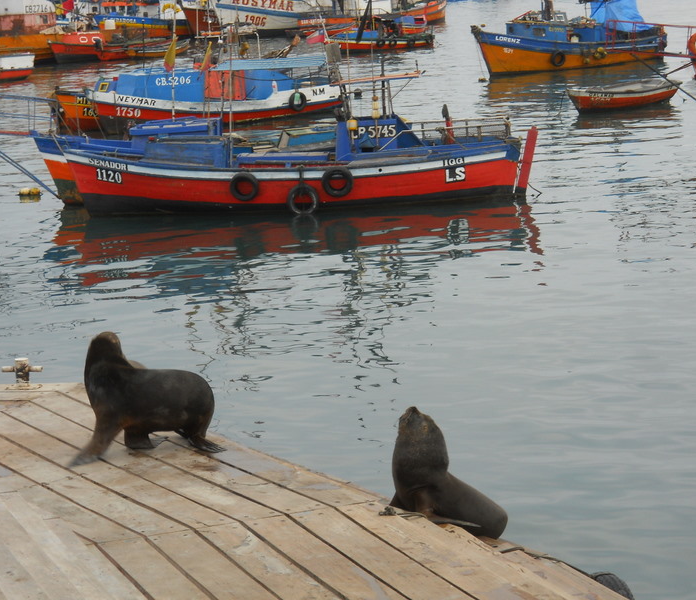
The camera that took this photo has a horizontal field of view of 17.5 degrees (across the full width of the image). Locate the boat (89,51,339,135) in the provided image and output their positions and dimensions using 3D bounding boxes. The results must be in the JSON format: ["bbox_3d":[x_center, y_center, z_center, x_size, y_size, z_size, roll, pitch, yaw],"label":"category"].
[{"bbox_3d":[-3.822,-6.148,66.682,8.800,1.800,2.600,-11,13,-40],"label":"boat"}]

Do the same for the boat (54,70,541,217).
[{"bbox_3d":[-0.994,-3.269,46.398,9.600,2.650,2.600,-3,10,0],"label":"boat"}]

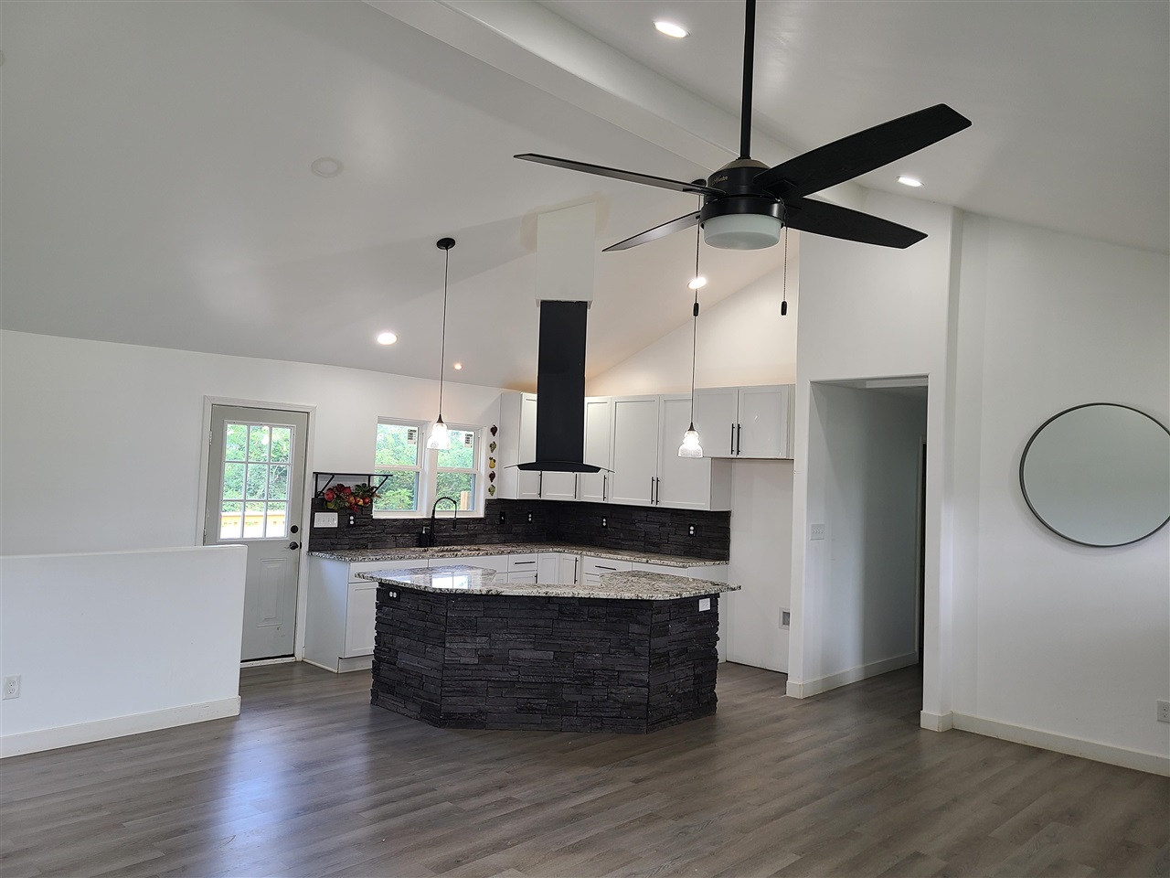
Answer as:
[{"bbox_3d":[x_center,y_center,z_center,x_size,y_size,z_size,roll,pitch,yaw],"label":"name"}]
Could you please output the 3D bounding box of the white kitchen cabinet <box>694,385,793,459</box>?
[{"bbox_3d":[1.505,-0.123,7.532,0.975,0.598,0.588,0,-3,45],"label":"white kitchen cabinet"}]

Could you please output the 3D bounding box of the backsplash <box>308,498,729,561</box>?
[{"bbox_3d":[-0.489,0.797,7.700,2.191,0.454,2.964,0,-3,43],"label":"backsplash"}]

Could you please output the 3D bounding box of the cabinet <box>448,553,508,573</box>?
[{"bbox_3d":[-1.289,1.506,8.201,0.653,0.873,0.914,0,-3,45],"label":"cabinet"}]

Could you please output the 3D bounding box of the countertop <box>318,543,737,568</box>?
[{"bbox_3d":[-0.530,1.064,7.782,2.322,0.036,2.975,0,-3,45],"label":"countertop"}]

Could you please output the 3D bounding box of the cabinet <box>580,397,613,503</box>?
[{"bbox_3d":[0.223,0.116,8.901,0.400,1.060,0.322,0,-3,43],"label":"cabinet"}]

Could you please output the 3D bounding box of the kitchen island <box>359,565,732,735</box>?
[{"bbox_3d":[-0.280,1.459,6.307,2.741,0.902,1.526,2,-2,0],"label":"kitchen island"}]

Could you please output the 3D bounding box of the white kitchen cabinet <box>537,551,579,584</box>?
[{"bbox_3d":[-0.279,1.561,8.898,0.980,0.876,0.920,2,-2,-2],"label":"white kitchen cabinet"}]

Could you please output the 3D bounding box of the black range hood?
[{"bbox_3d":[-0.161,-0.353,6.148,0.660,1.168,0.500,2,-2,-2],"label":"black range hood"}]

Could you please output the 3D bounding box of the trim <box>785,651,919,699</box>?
[{"bbox_3d":[2.335,1.984,7.499,0.139,0.115,2.042,0,-3,45],"label":"trim"}]

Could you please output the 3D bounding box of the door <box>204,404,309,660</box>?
[{"bbox_3d":[-2.710,0.793,7.227,0.051,2.090,0.824,0,-3,45],"label":"door"}]

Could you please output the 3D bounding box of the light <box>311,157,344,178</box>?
[{"bbox_3d":[-1.500,-1.583,5.120,0.190,0.025,0.190,4,-23,-45],"label":"light"}]

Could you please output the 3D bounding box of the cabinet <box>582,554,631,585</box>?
[{"bbox_3d":[0.396,1.566,8.410,0.648,0.876,0.630,0,-3,43],"label":"cabinet"}]

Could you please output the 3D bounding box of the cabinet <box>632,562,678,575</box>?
[{"bbox_3d":[0.856,1.565,7.975,0.617,0.876,0.630,0,-3,43],"label":"cabinet"}]

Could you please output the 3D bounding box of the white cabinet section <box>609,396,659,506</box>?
[{"bbox_3d":[0.570,0.116,8.553,0.629,1.055,0.330,0,-3,44],"label":"white cabinet section"}]

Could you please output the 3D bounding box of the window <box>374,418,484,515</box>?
[{"bbox_3d":[-1.505,0.302,8.525,0.110,0.927,1.281,0,-3,45],"label":"window"}]

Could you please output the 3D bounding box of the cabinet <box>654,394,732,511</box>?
[{"bbox_3d":[1.014,0.115,8.154,0.614,1.060,0.322,0,-3,43],"label":"cabinet"}]

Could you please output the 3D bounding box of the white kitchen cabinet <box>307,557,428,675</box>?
[{"bbox_3d":[-1.839,1.436,7.407,0.630,0.876,0.762,0,-3,43],"label":"white kitchen cabinet"}]

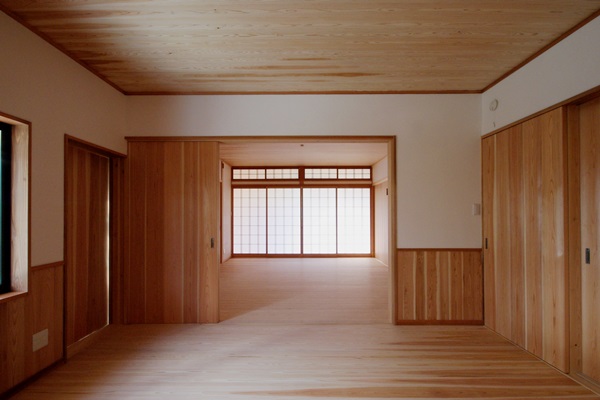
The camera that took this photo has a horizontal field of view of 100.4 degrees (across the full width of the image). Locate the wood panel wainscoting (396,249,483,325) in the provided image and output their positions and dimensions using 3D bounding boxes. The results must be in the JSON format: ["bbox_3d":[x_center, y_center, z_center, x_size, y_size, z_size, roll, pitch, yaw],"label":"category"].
[{"bbox_3d":[1.510,0.935,2.690,0.930,0.820,0.030,0,-1,1],"label":"wood panel wainscoting"}]

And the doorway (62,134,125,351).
[{"bbox_3d":[-1.910,0.400,2.350,0.100,1.810,0.690,0,-1,1],"label":"doorway"}]

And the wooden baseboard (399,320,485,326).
[{"bbox_3d":[1.510,1.335,2.690,0.930,0.060,0.020,0,-1,1],"label":"wooden baseboard"}]

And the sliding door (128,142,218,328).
[{"bbox_3d":[-1.366,0.350,2.690,1.010,1.980,0.040,0,-1,1],"label":"sliding door"}]

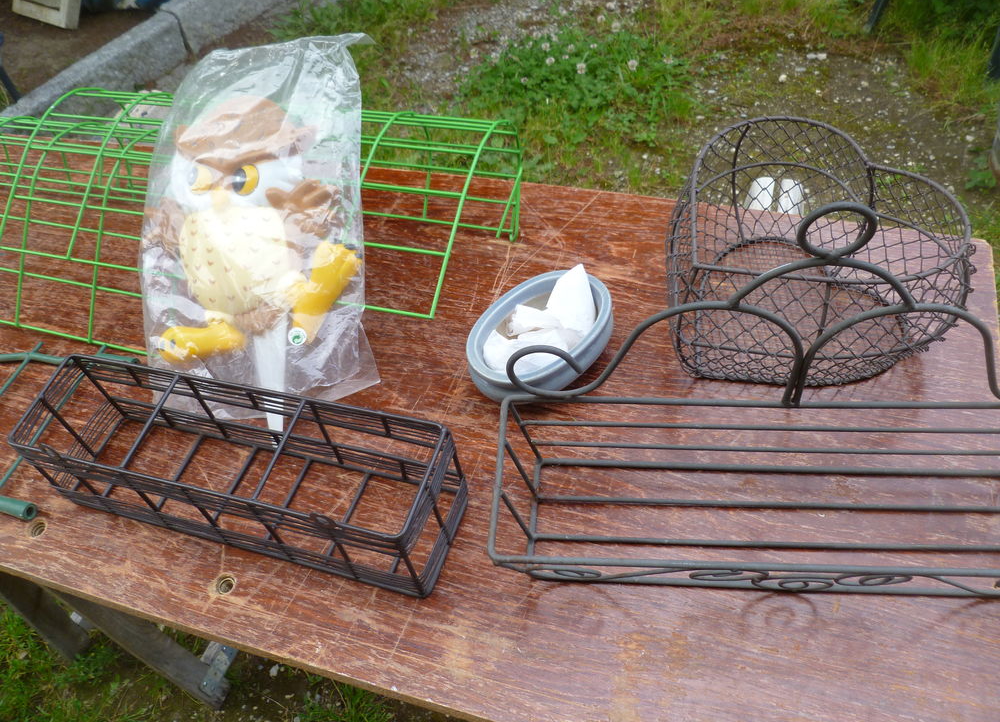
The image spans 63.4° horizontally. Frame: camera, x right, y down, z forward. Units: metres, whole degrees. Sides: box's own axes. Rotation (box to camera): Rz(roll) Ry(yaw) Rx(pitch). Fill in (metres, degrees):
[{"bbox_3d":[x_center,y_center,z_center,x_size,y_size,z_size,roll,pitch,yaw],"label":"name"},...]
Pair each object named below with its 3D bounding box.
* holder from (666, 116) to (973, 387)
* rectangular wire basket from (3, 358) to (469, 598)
[{"bbox_3d":[0.276,-0.088,0.798,0.255,0.152,0.257,-31,54,-16],"label":"holder"},{"bbox_3d":[-0.243,0.098,0.753,0.402,0.107,0.105,10,53,16],"label":"rectangular wire basket"}]

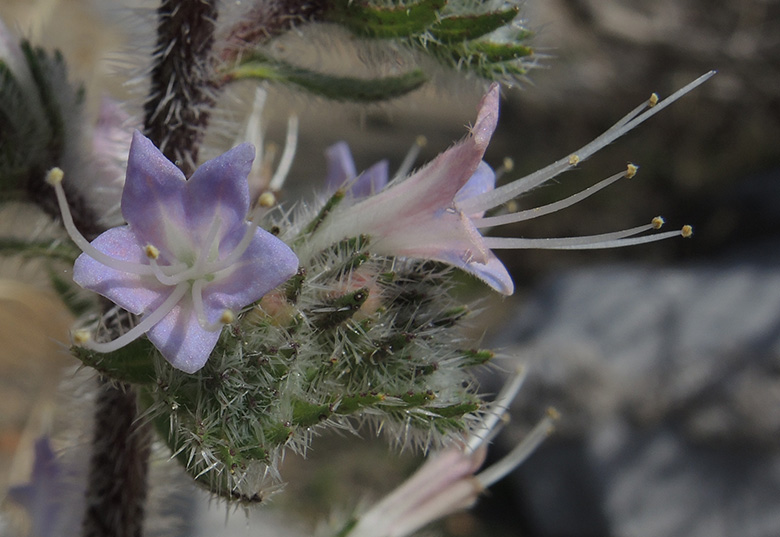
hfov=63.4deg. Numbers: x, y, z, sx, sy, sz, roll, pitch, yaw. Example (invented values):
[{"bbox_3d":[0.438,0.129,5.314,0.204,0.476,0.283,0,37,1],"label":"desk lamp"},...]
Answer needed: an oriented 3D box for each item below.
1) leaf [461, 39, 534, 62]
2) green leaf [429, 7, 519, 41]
[{"bbox_3d":[0.011,-0.023,0.067,0.008,0.003,0.003,0,10,0],"label":"leaf"},{"bbox_3d":[0.009,-0.026,0.066,0.009,0.004,0.004,0,10,0],"label":"green leaf"}]

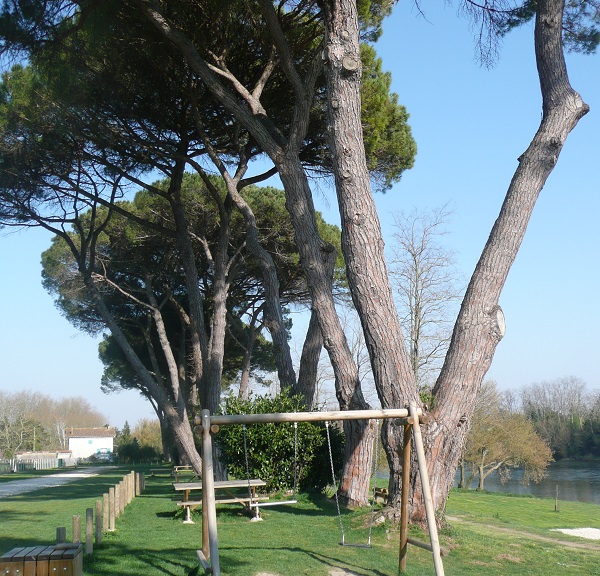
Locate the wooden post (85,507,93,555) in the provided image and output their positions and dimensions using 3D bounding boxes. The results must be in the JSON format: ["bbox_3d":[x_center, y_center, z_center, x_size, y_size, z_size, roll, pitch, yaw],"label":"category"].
[{"bbox_3d":[-3.209,3.712,12.664,0.110,0.691,0.110,-1,-11,-9],"label":"wooden post"}]

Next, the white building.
[{"bbox_3d":[-39.554,29.912,159.160,8.900,6.347,7.500,0,-11,-11],"label":"white building"}]

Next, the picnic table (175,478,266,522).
[{"bbox_3d":[-1.783,4.676,18.295,1.970,0.790,1.600,0,-11,-11],"label":"picnic table"}]

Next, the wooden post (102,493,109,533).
[{"bbox_3d":[-3.778,4.361,16.168,0.108,0.735,0.108,-1,-11,-9],"label":"wooden post"}]

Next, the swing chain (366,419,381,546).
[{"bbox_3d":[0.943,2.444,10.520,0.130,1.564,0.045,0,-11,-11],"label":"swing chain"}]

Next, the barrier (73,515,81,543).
[{"bbox_3d":[-3.021,3.441,11.232,0.105,0.730,0.105,-1,-11,-9],"label":"barrier"}]

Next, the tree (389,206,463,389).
[{"bbox_3d":[6.343,2.562,42.333,4.200,14.307,4.200,-2,-11,0],"label":"tree"}]

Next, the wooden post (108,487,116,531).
[{"bbox_3d":[-3.825,4.513,16.978,0.105,0.841,0.105,-1,-11,-9],"label":"wooden post"}]

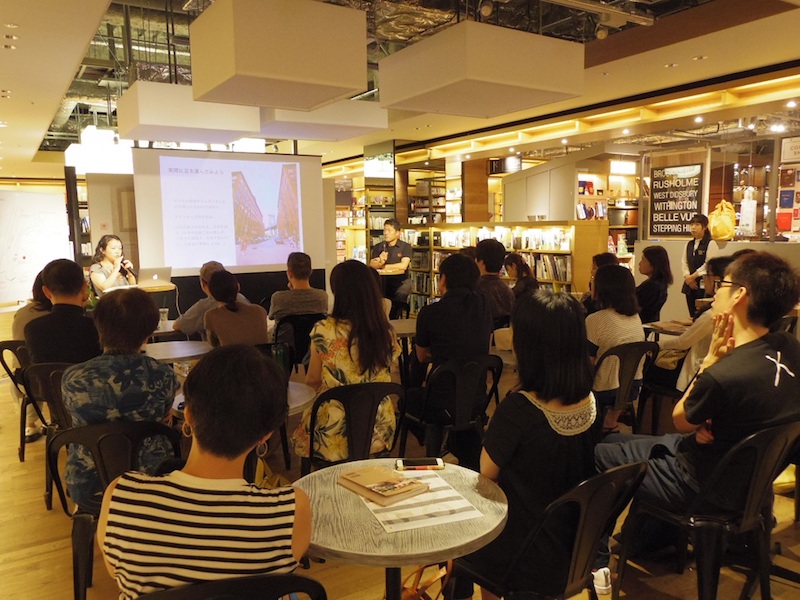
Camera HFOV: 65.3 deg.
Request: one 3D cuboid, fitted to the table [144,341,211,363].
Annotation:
[{"bbox_3d":[-1.520,0.694,4.080,0.620,0.730,0.620,-1,7,0],"label":"table"}]

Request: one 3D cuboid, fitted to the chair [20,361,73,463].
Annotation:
[{"bbox_3d":[-1.720,0.705,3.490,0.440,0.850,0.500,-1,7,-3],"label":"chair"}]

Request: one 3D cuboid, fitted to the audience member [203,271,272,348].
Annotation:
[{"bbox_3d":[-1.054,0.402,4.106,0.440,1.200,0.780,-2,7,-12],"label":"audience member"}]

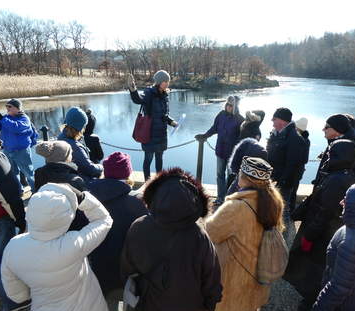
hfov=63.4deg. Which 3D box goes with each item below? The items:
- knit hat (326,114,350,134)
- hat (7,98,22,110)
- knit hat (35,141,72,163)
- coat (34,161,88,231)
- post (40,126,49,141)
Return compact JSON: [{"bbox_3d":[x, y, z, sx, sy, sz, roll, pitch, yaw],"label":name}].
[{"bbox_3d":[1.598,-0.307,2.850,0.240,0.185,0.200,7,18,24],"label":"knit hat"},{"bbox_3d":[-2.437,-0.763,4.300,0.220,0.160,0.190,-4,17,-14],"label":"hat"},{"bbox_3d":[-0.984,-0.032,2.300,0.220,0.200,0.290,13,21,38],"label":"knit hat"},{"bbox_3d":[-0.943,0.431,2.392,0.520,0.800,0.380,12,20,36],"label":"coat"},{"bbox_3d":[-2.220,-0.100,4.912,0.140,0.800,0.140,0,16,0],"label":"post"}]

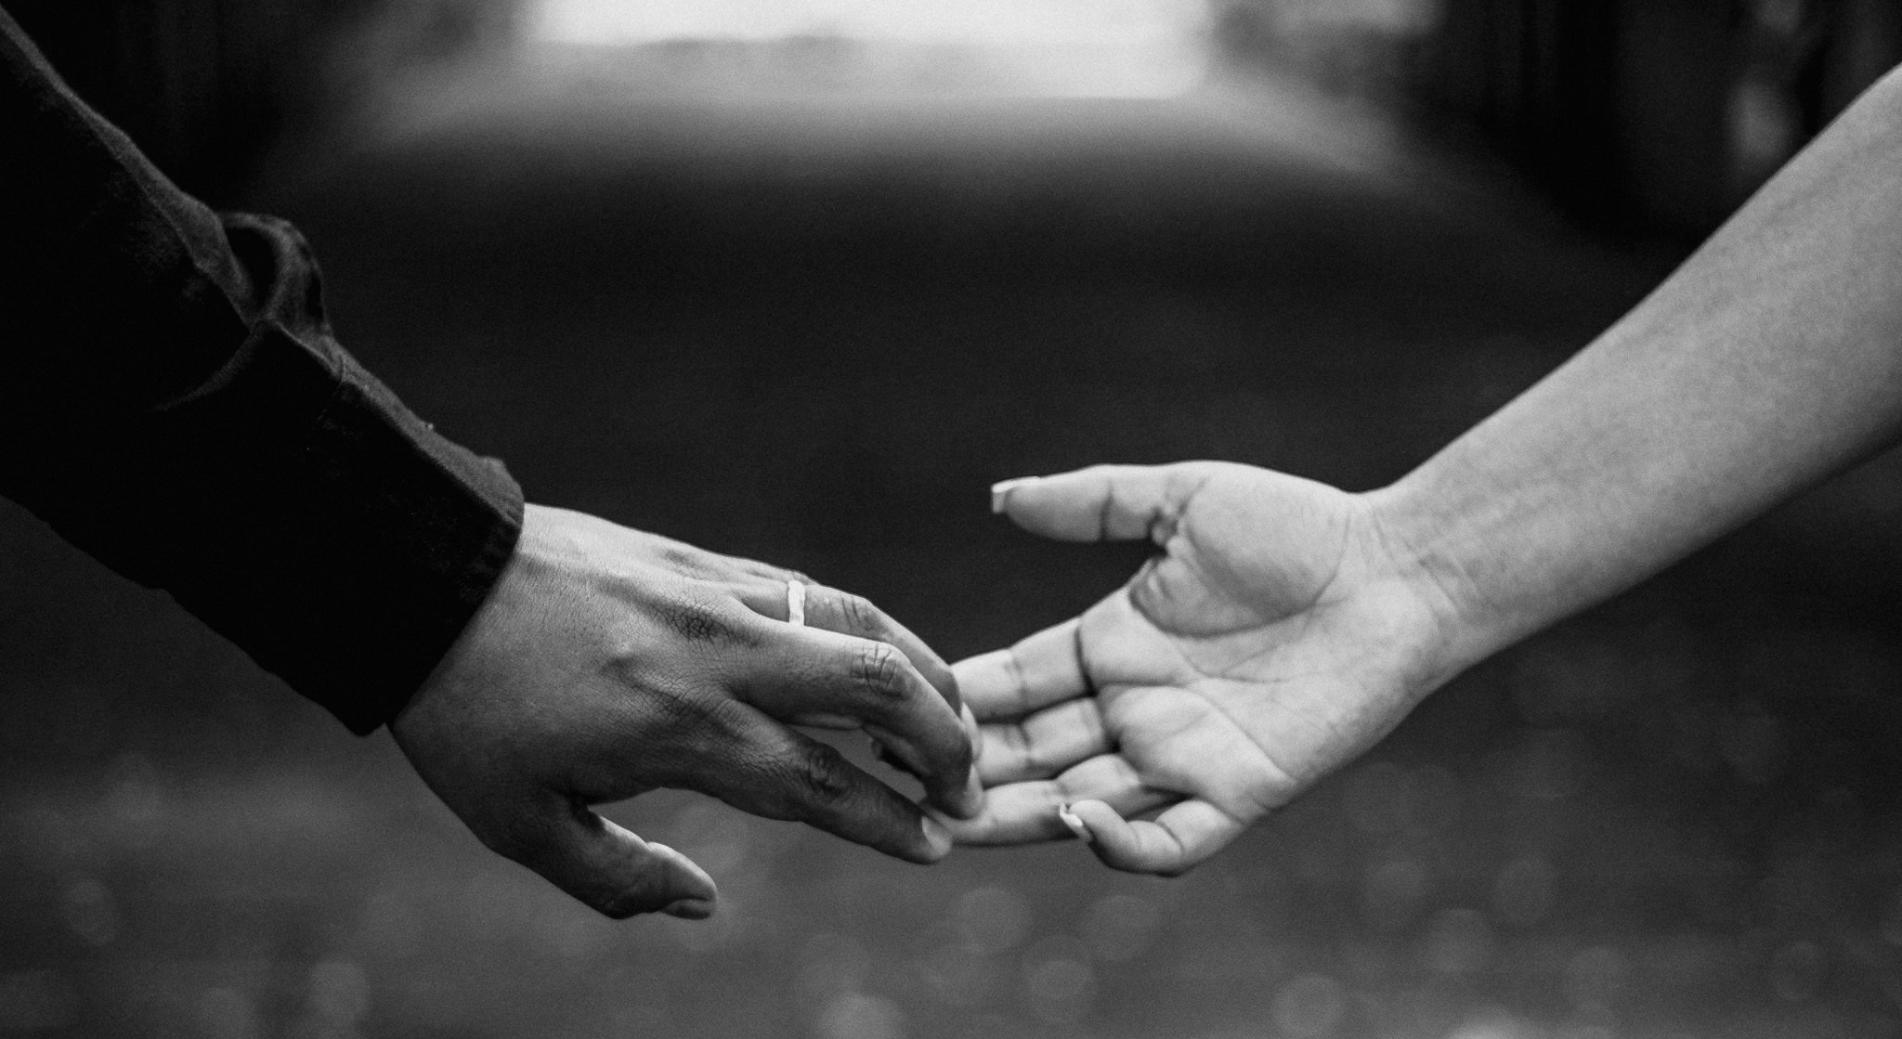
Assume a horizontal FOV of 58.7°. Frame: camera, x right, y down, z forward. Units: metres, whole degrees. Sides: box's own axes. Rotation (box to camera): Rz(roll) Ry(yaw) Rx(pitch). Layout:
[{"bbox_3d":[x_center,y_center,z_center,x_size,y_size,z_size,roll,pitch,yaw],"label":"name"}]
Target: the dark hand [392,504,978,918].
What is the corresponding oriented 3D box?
[{"bbox_3d":[-0.081,0.060,0.520,0.172,0.075,0.100,19,40,0],"label":"dark hand"}]

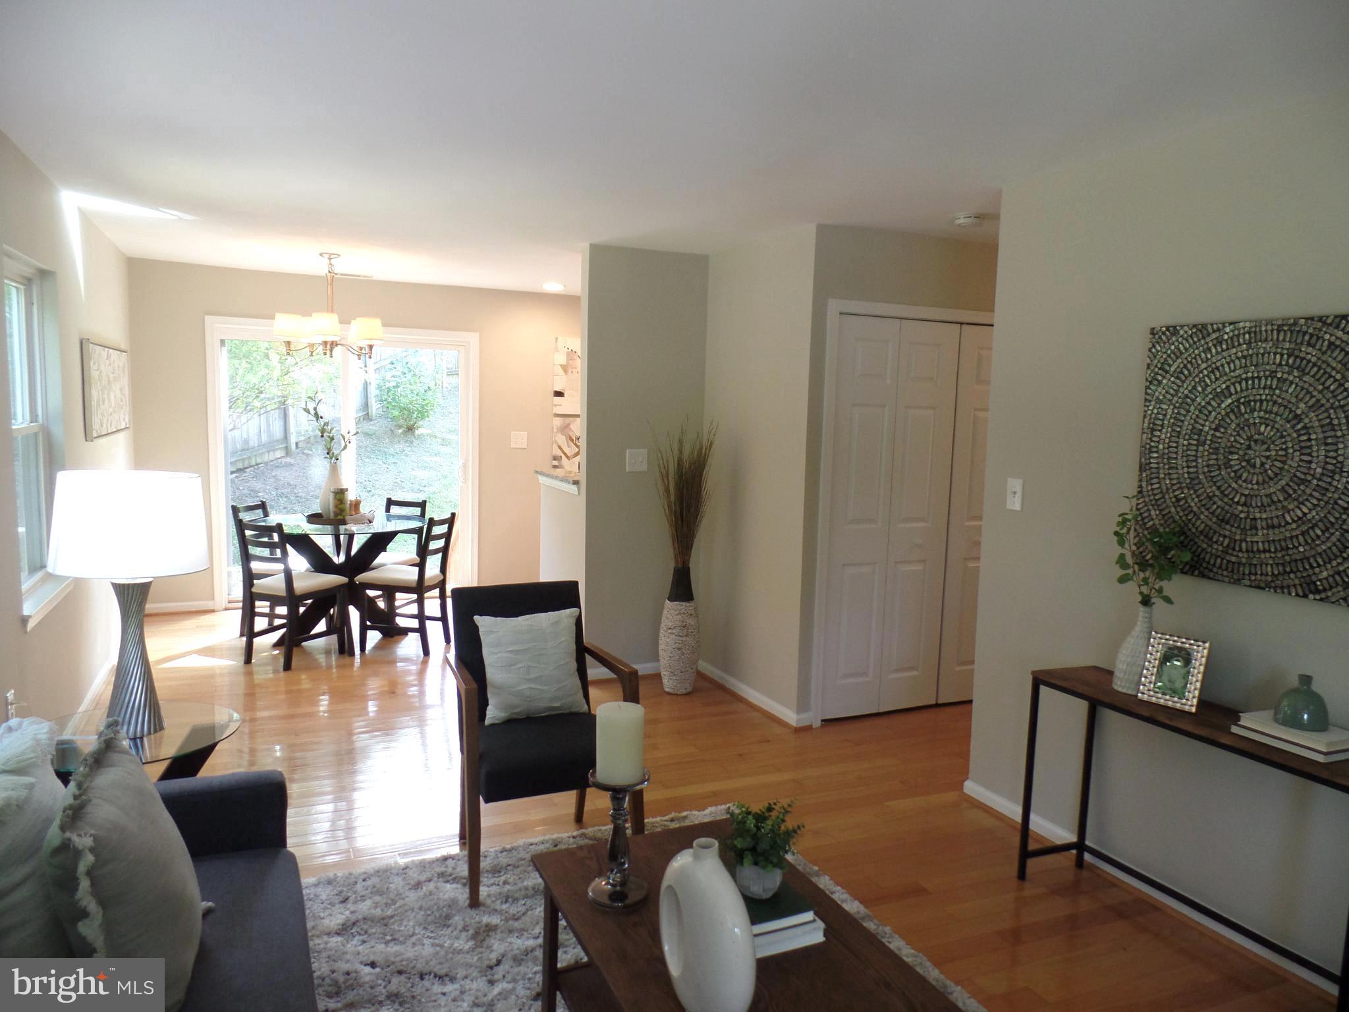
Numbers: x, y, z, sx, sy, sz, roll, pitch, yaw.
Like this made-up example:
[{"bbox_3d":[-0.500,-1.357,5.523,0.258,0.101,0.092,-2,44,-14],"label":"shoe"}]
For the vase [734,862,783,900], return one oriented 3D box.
[{"bbox_3d":[0.183,0.794,1.931,0.104,0.090,0.104,2,6,0],"label":"vase"}]

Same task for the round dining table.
[{"bbox_3d":[-2.137,0.491,5.820,1.020,0.760,1.020,-1,7,-25],"label":"round dining table"}]

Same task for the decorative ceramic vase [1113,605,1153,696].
[{"bbox_3d":[1.463,0.440,2.798,0.150,0.268,0.150,-1,7,-24],"label":"decorative ceramic vase"}]

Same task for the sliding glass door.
[{"bbox_3d":[-2.431,-0.272,6.744,1.840,2.050,0.120,-1,7,-25],"label":"sliding glass door"}]

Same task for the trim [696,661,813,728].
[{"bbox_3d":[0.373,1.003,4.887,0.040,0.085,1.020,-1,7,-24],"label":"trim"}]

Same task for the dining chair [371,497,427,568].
[{"bbox_3d":[-2.015,0.393,6.296,0.420,0.860,0.510,4,7,20],"label":"dining chair"}]

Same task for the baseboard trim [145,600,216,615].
[{"bbox_3d":[-3.511,0.722,6.335,0.450,0.090,0.015,-1,7,-25],"label":"baseboard trim"}]

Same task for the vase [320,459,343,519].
[{"bbox_3d":[-2.296,-0.104,6.029,0.175,0.360,0.175,-1,7,-24],"label":"vase"}]

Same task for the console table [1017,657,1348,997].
[{"bbox_3d":[1.507,0.962,2.597,0.275,0.724,1.020,-1,7,-24],"label":"console table"}]

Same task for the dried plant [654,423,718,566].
[{"bbox_3d":[0.066,-0.068,4.882,0.350,0.800,0.340,2,6,0],"label":"dried plant"}]

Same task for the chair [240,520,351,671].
[{"bbox_3d":[-2.268,0.485,5.365,0.420,0.860,0.510,4,7,23],"label":"chair"}]

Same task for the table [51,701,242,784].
[{"bbox_3d":[-1.617,0.947,2.683,0.580,0.555,0.580,-1,7,-25],"label":"table"}]

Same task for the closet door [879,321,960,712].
[{"bbox_3d":[1.267,0.068,4.636,0.380,2.005,0.040,-1,7,-24],"label":"closet door"}]

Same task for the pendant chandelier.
[{"bbox_3d":[-2.156,-1.239,5.602,0.650,0.640,0.650,-1,7,-25],"label":"pendant chandelier"}]

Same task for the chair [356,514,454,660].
[{"bbox_3d":[-1.695,0.469,5.676,0.510,0.860,0.420,3,6,12],"label":"chair"}]

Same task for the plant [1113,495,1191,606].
[{"bbox_3d":[1.473,0.138,2.766,0.190,0.330,0.190,-1,7,-24],"label":"plant"}]

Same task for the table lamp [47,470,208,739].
[{"bbox_3d":[-1.608,0.289,2.656,0.415,0.775,0.415,-1,7,-24],"label":"table lamp"}]

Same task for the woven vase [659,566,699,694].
[{"bbox_3d":[0.035,0.683,4.975,0.220,0.700,0.220,1,6,0],"label":"woven vase"}]

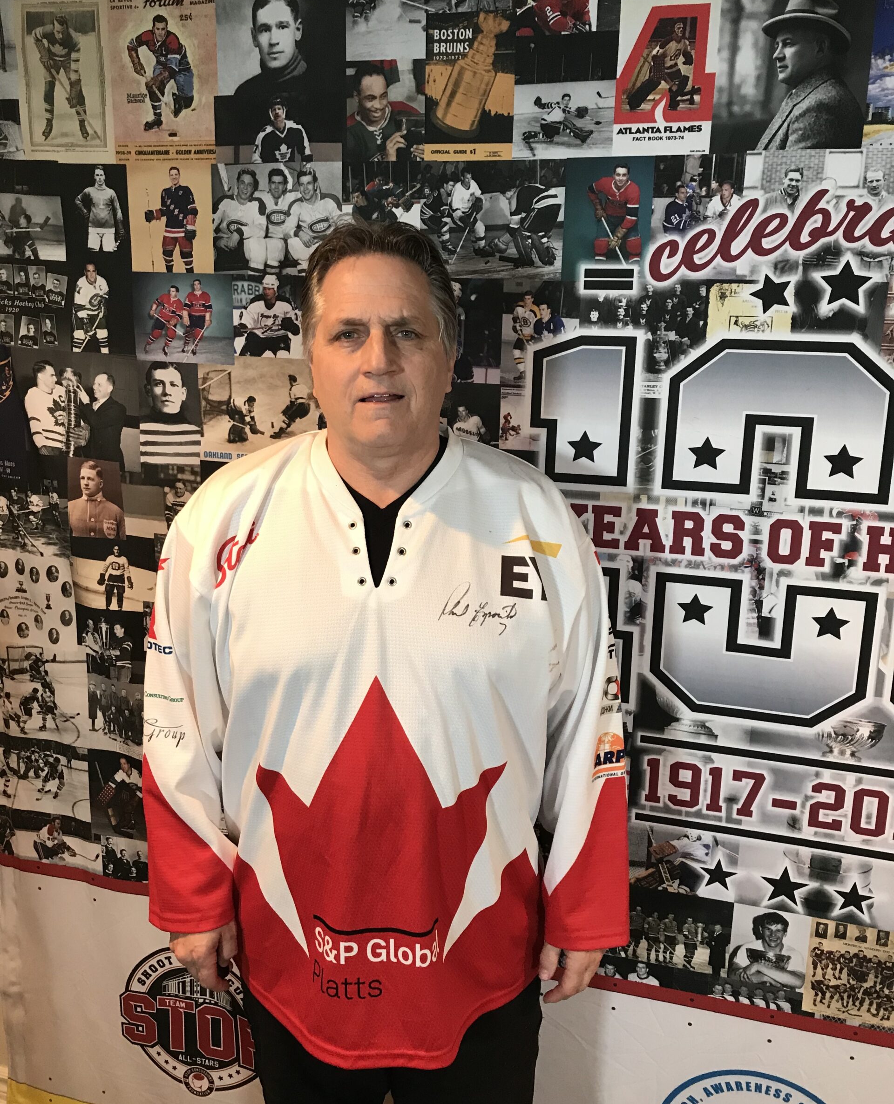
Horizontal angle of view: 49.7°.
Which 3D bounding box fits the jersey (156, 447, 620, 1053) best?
[{"bbox_3d":[-0.081,0.235,1.282,0.645,0.790,0.340,2,11,6],"label":"jersey"}]

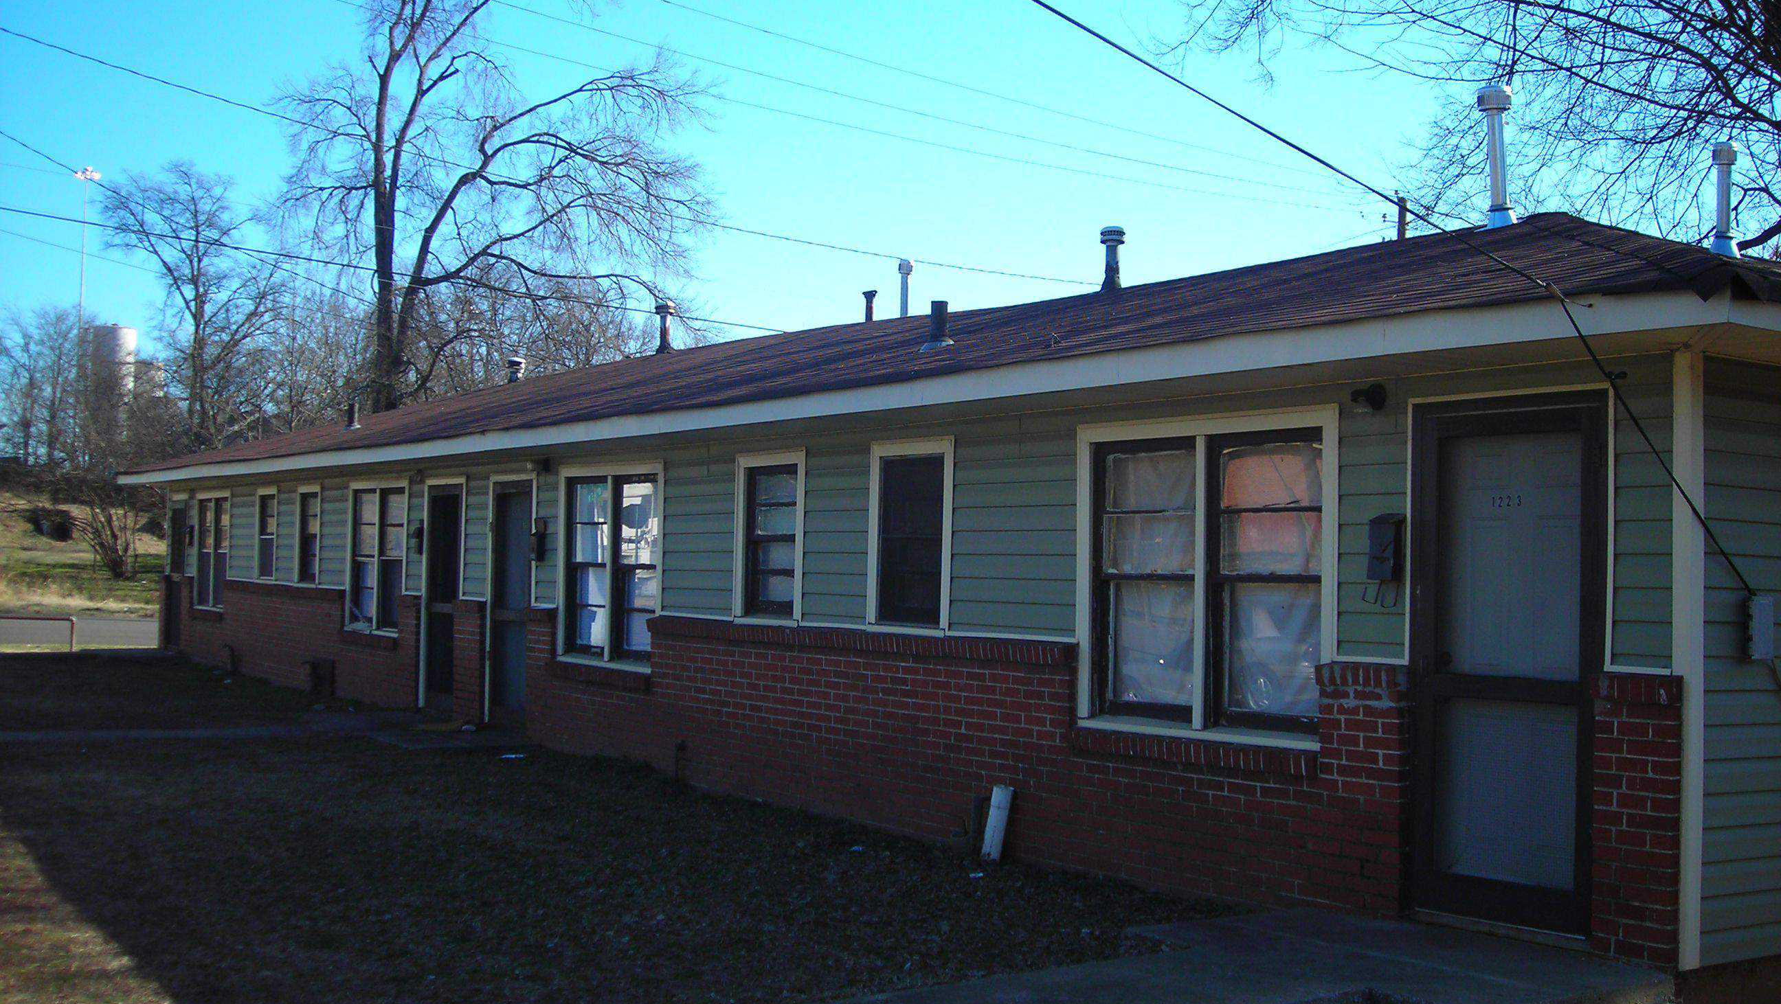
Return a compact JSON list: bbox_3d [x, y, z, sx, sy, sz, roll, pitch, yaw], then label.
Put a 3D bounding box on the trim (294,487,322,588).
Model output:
[{"bbox_3d":[-6.415,0.377,21.595,0.071,1.121,0.851,3,-2,-33],"label":"trim"}]

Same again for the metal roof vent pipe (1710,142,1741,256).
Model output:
[{"bbox_3d":[4.591,-1.664,10.747,0.155,0.623,0.155,3,-2,-33],"label":"metal roof vent pipe"}]

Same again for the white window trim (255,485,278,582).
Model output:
[{"bbox_3d":[-7.308,0.382,22.875,0.100,1.120,0.830,3,-3,-33],"label":"white window trim"}]

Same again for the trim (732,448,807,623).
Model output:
[{"bbox_3d":[-0.787,0.233,12.547,0.100,1.120,0.855,3,-3,-34],"label":"trim"}]

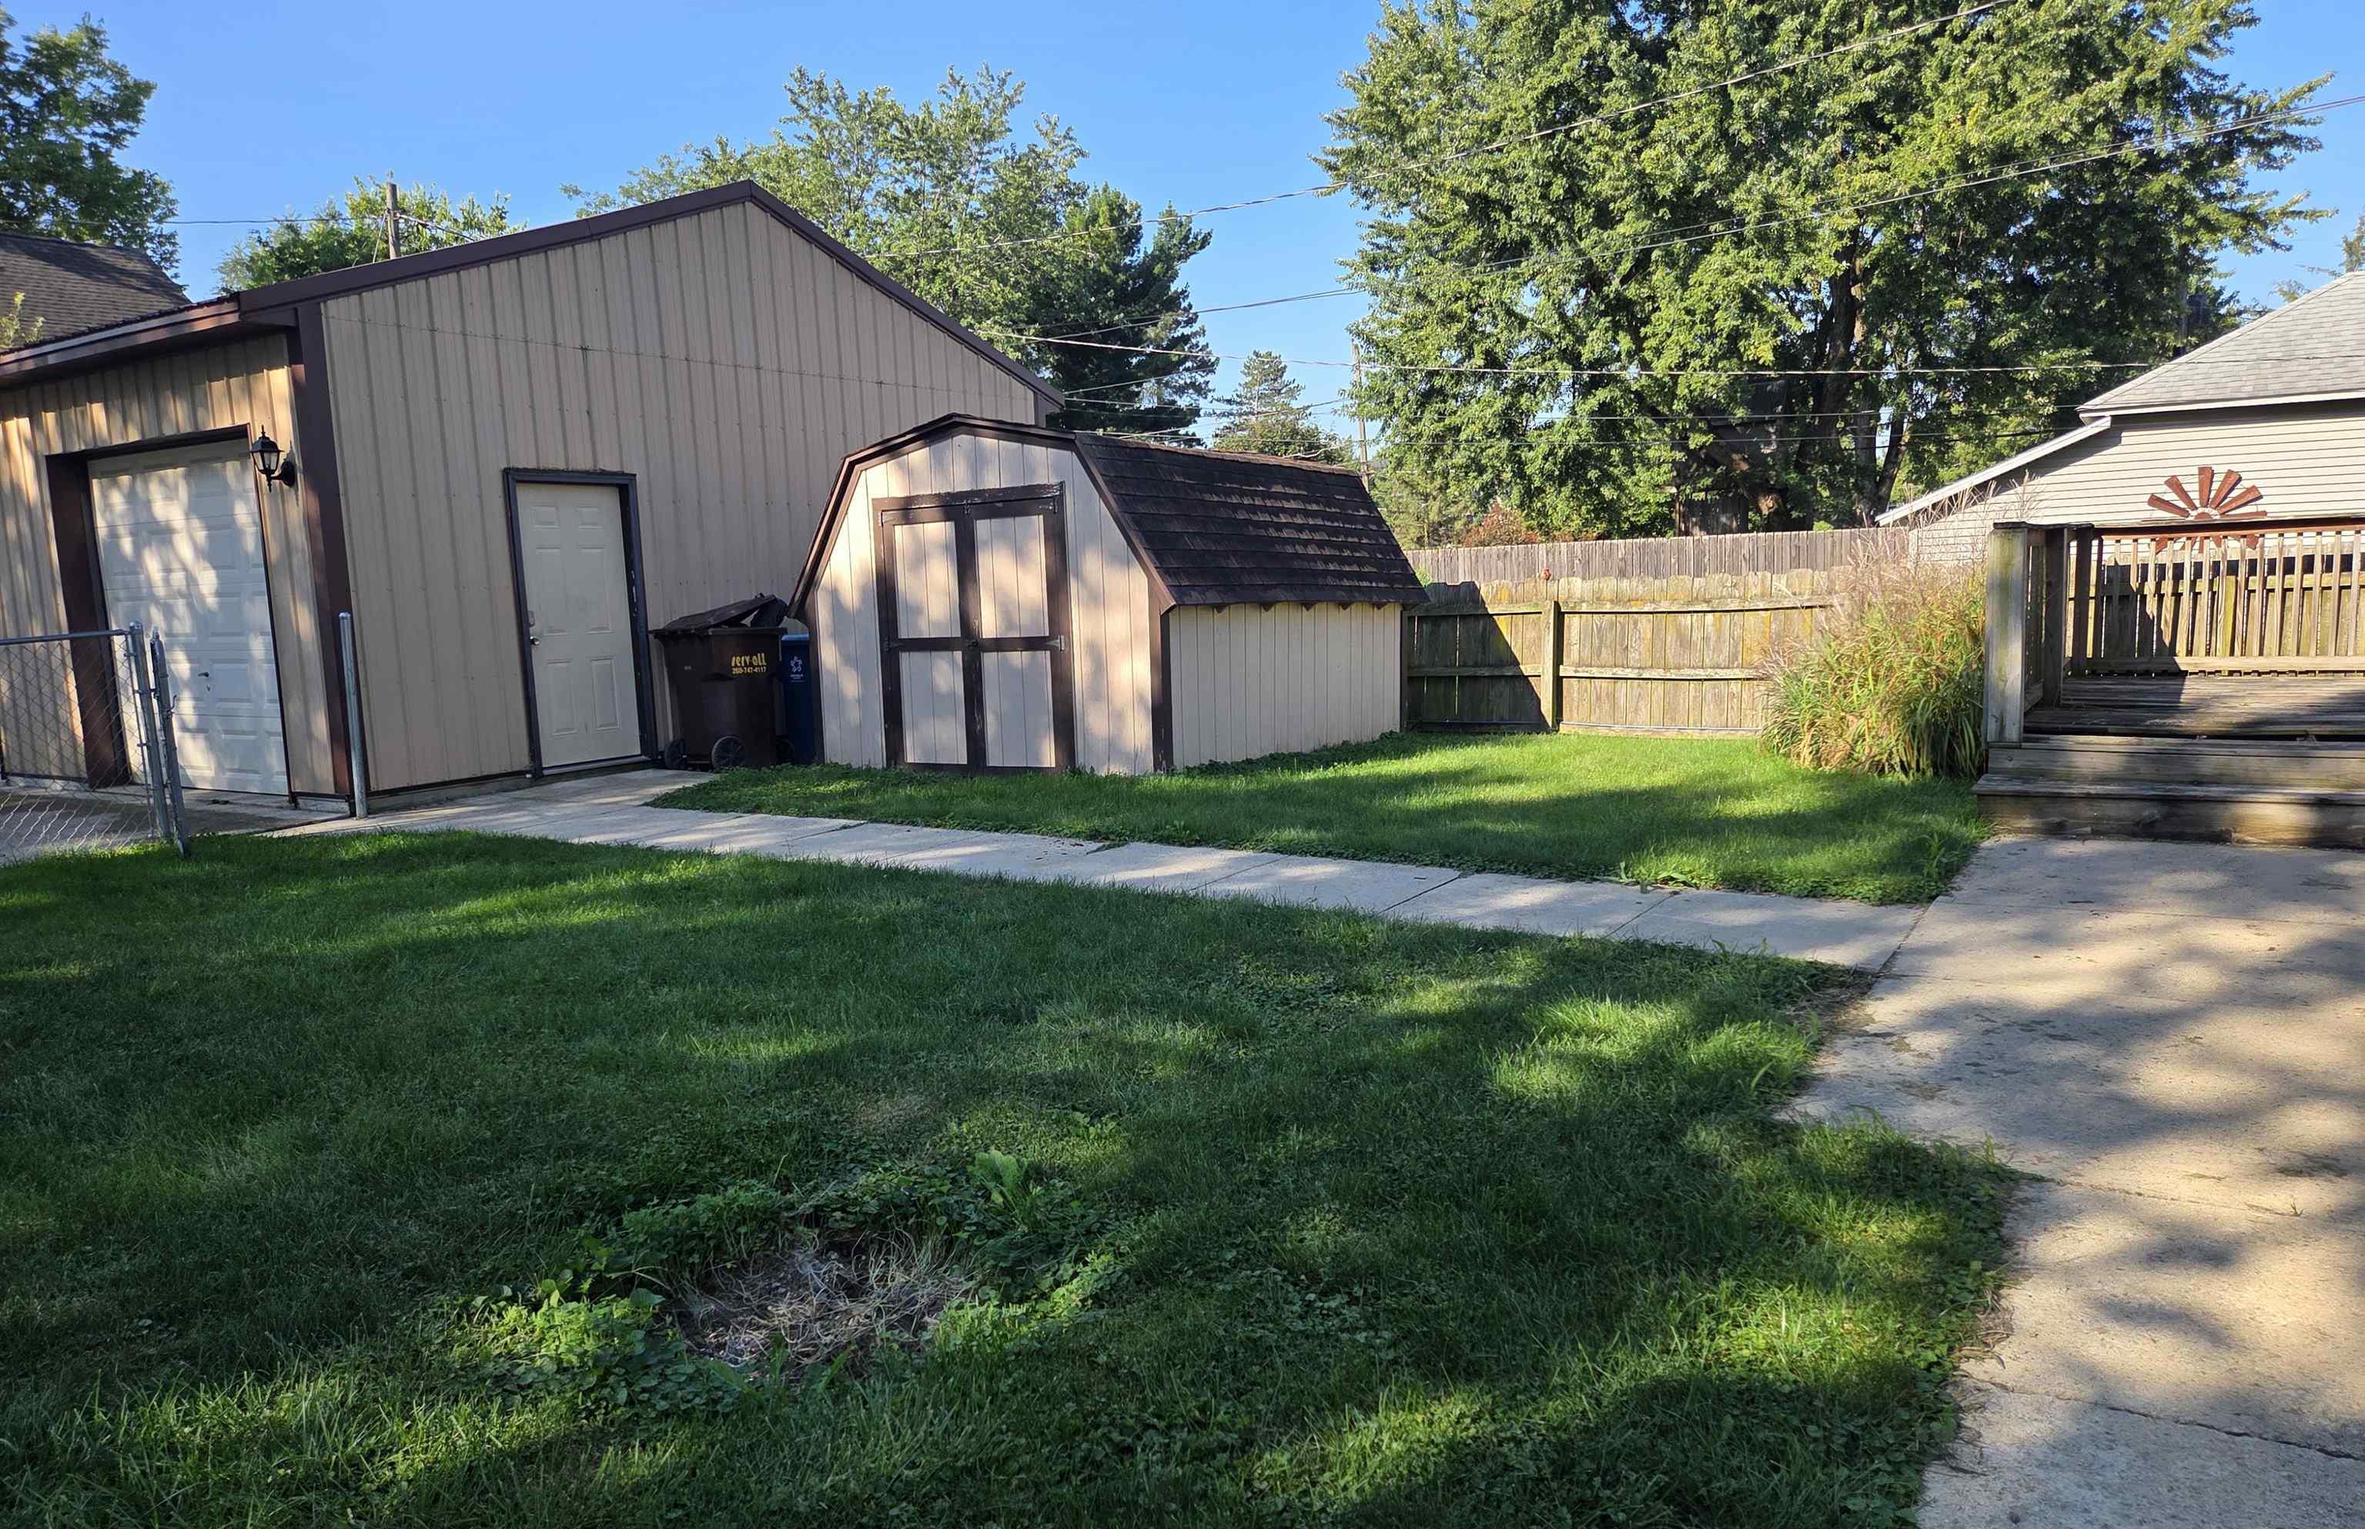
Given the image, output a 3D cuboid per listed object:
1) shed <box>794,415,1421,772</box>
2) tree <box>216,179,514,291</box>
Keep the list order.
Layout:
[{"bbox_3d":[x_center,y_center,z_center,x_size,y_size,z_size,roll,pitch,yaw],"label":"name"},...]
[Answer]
[{"bbox_3d":[-0.450,-1.360,12.380,3.380,2.470,3.850,2,7,32],"label":"shed"},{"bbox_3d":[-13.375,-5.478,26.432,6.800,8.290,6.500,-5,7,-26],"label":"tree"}]

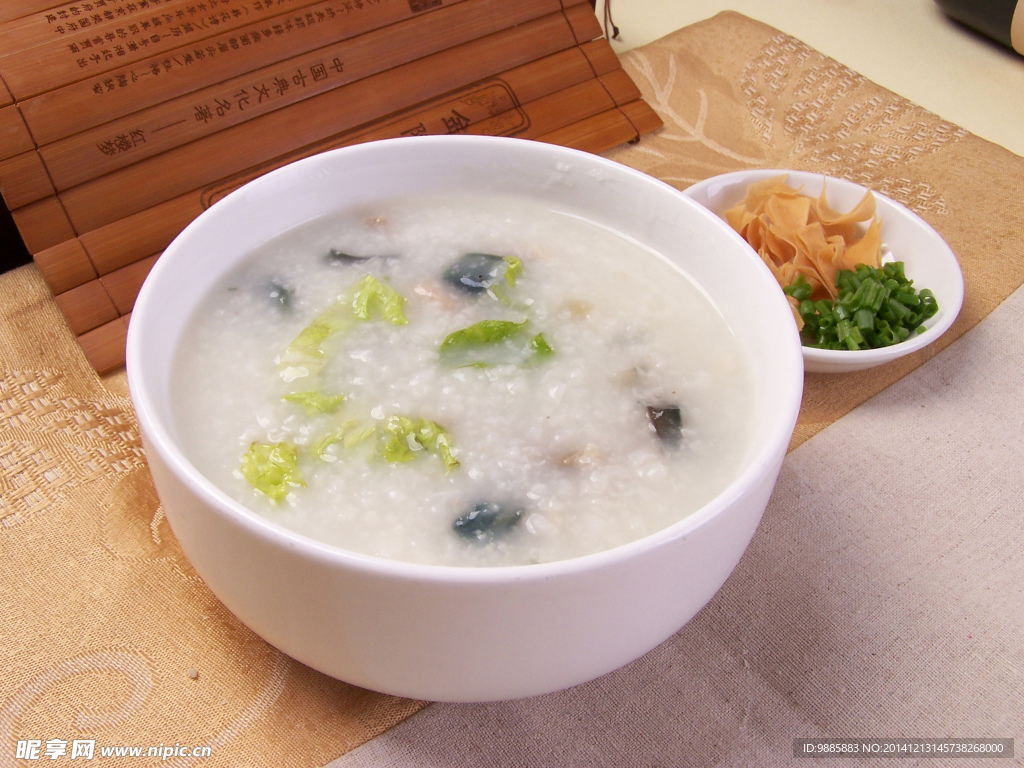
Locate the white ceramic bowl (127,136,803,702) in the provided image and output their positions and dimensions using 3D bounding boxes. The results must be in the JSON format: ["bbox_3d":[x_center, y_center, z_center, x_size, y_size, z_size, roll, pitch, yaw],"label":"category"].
[{"bbox_3d":[-0.012,0.007,0.291,0.158,0.066,0.158,2,44,-2],"label":"white ceramic bowl"}]

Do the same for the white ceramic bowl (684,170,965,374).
[{"bbox_3d":[0.094,-0.032,0.369,0.099,0.024,0.099,4,44,0],"label":"white ceramic bowl"}]

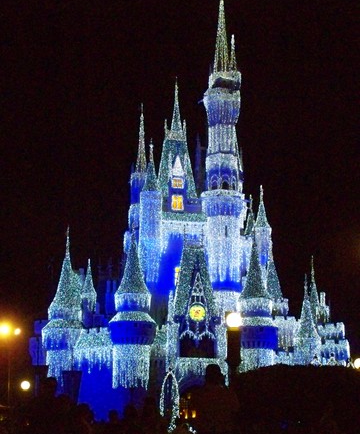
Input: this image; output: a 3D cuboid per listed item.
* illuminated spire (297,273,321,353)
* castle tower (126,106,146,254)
[{"bbox_3d":[11.991,8.927,94.457,2.240,7.220,2.240,1,-13,-6],"label":"illuminated spire"},{"bbox_3d":[-4.749,-4.449,112.000,2.185,16.383,2.185,1,-11,-8],"label":"castle tower"}]

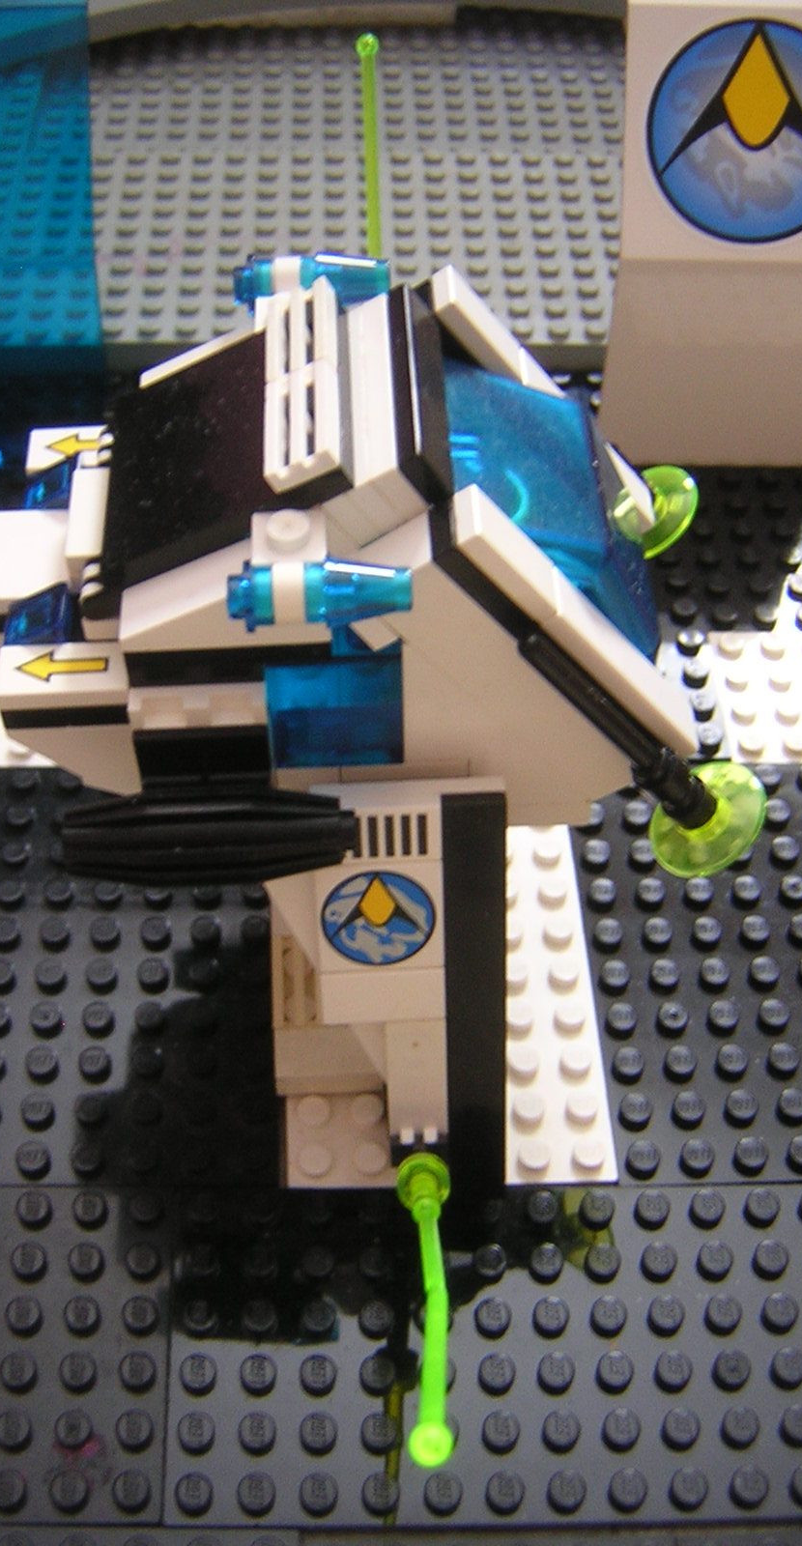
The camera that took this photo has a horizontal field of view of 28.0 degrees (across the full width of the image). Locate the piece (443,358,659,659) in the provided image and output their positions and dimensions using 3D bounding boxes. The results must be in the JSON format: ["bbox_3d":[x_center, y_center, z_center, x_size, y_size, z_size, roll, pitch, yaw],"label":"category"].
[{"bbox_3d":[0.021,-0.034,0.200,0.010,0.038,0.032,-32,44,31],"label":"piece"}]

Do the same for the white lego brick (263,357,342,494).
[{"bbox_3d":[-0.011,-0.040,0.186,0.008,0.003,0.016,-18,50,19],"label":"white lego brick"}]

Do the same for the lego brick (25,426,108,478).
[{"bbox_3d":[-0.044,-0.044,0.225,0.016,0.003,0.008,-2,53,-1],"label":"lego brick"}]

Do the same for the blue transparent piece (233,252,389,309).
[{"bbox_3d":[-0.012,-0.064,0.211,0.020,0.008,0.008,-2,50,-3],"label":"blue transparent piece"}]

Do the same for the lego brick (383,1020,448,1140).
[{"bbox_3d":[0.002,0.041,0.216,0.008,0.021,0.004,-3,26,-2],"label":"lego brick"}]

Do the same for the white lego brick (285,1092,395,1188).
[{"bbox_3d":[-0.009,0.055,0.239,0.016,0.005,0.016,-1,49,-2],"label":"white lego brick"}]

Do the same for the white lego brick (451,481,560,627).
[{"bbox_3d":[0.012,-0.025,0.183,0.003,0.016,0.008,-25,48,26],"label":"white lego brick"}]

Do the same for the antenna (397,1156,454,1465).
[{"bbox_3d":[0.003,0.051,0.162,0.007,0.079,0.007,-3,92,0],"label":"antenna"}]

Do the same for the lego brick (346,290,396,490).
[{"bbox_3d":[-0.002,-0.042,0.187,0.007,0.008,0.032,-21,49,21],"label":"lego brick"}]

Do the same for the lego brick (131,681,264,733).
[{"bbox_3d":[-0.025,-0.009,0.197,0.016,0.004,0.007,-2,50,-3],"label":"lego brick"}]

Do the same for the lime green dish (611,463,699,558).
[{"bbox_3d":[0.035,-0.039,0.234,0.016,0.005,0.016,-27,46,27],"label":"lime green dish"}]

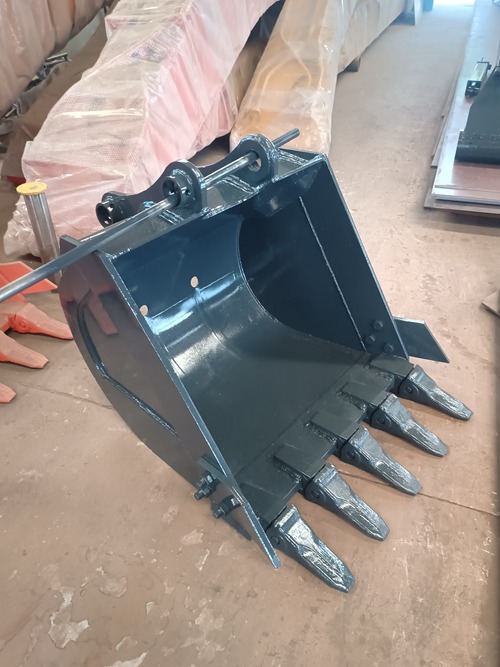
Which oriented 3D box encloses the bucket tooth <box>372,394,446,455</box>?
[{"bbox_3d":[0.548,0.324,1.761,0.258,0.096,0.088,37,53,23],"label":"bucket tooth"}]

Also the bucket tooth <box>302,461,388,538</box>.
[{"bbox_3d":[0.299,0.513,1.551,0.258,0.096,0.088,37,53,23],"label":"bucket tooth"}]

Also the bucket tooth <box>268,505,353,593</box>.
[{"bbox_3d":[0.174,0.607,1.447,0.258,0.096,0.088,37,53,23],"label":"bucket tooth"}]

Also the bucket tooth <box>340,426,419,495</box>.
[{"bbox_3d":[0.423,0.418,1.656,0.258,0.096,0.088,37,53,23],"label":"bucket tooth"}]

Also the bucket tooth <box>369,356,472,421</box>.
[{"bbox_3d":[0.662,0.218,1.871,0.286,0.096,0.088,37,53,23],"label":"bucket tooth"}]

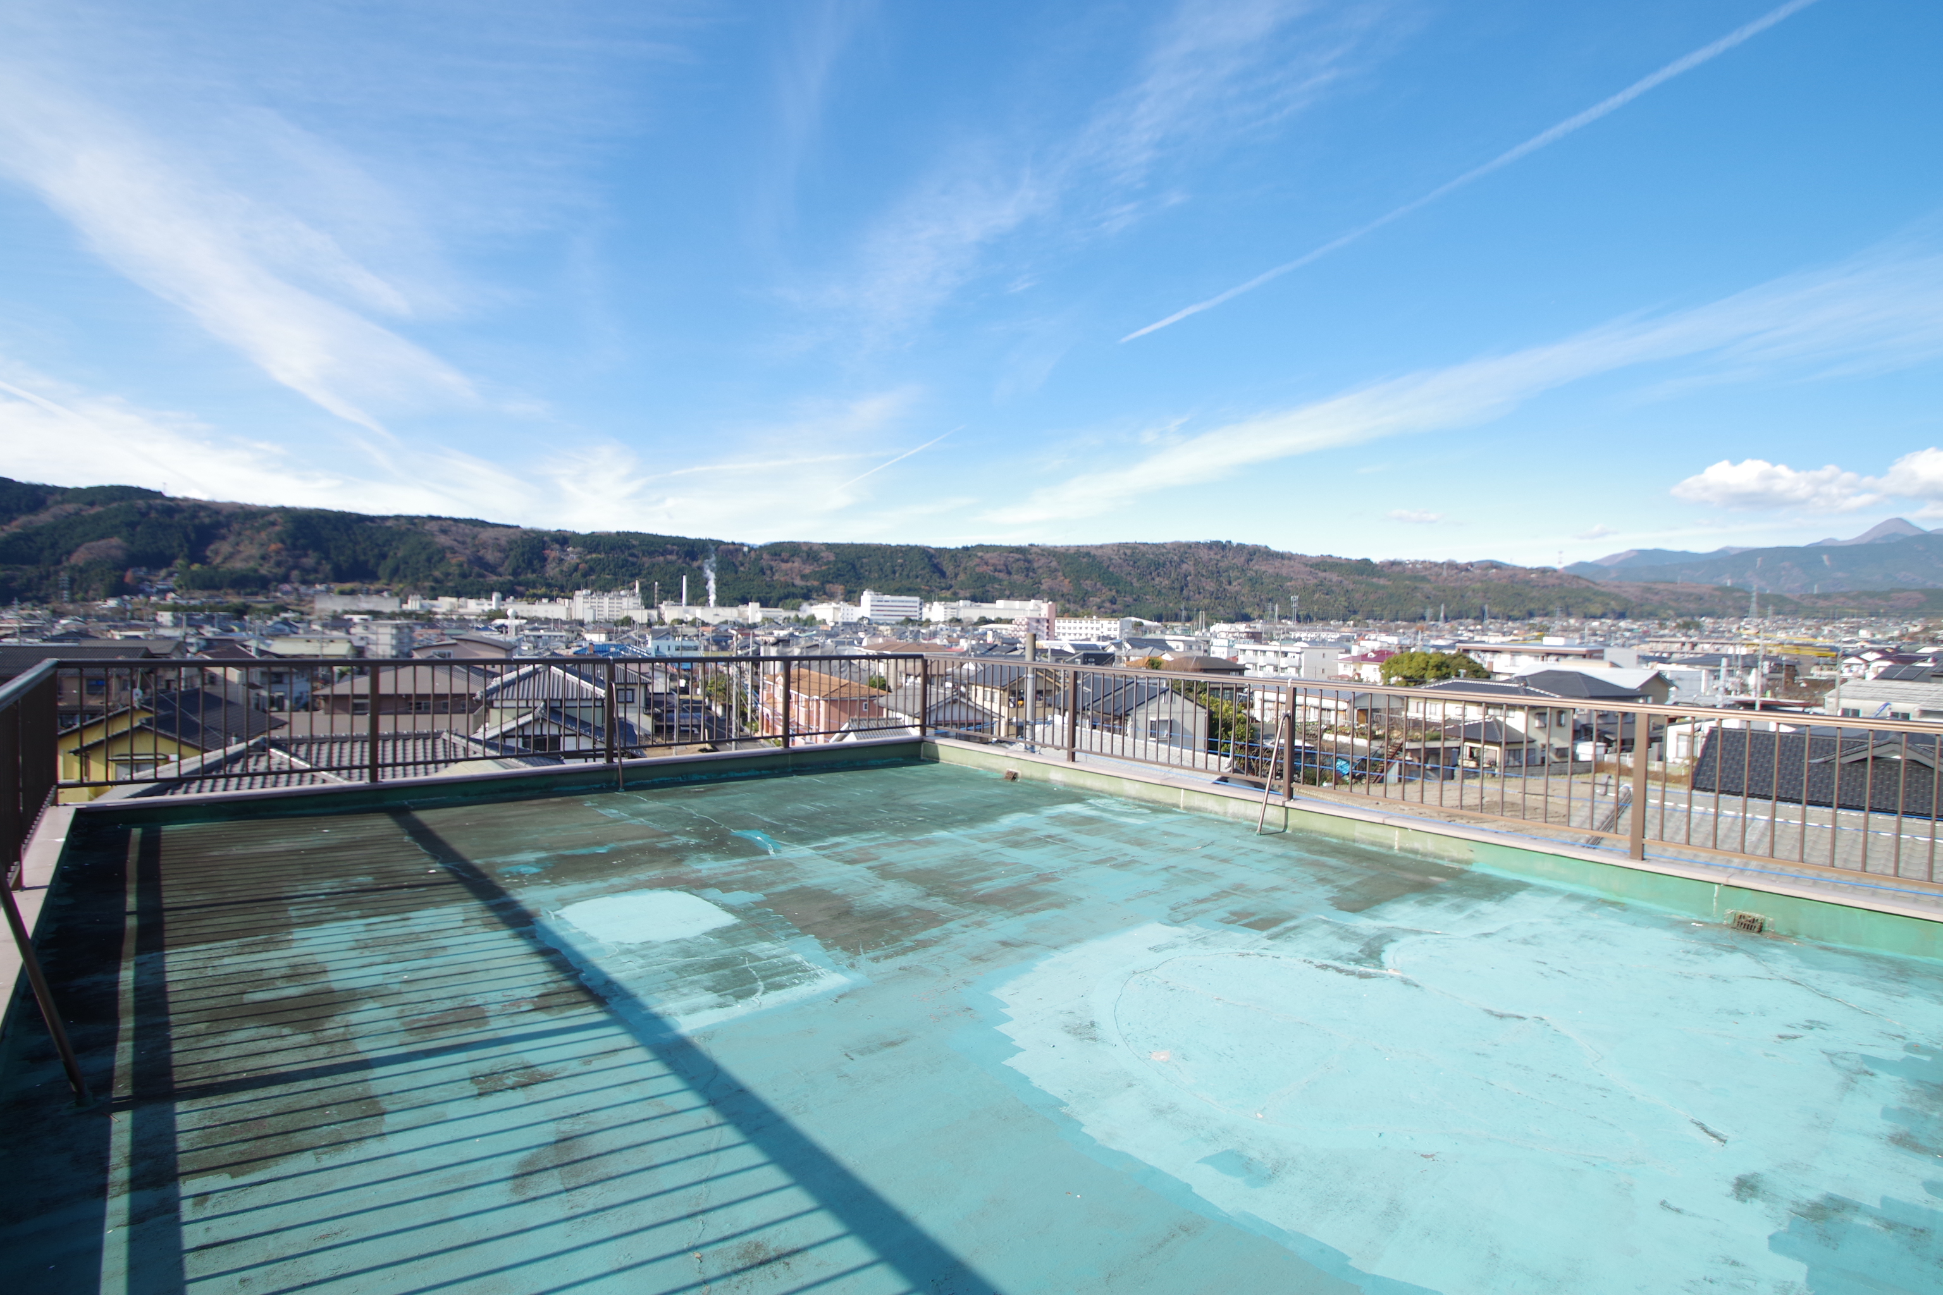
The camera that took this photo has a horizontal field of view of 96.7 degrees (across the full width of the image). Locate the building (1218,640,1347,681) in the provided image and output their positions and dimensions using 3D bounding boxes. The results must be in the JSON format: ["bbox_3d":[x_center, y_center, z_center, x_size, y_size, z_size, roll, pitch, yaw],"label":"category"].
[{"bbox_3d":[59.700,3.820,163.000,11.840,8.610,14.710,0,2,-33],"label":"building"}]

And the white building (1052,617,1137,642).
[{"bbox_3d":[59.850,-8.820,420.000,37.090,11.330,13.260,2,2,40],"label":"white building"}]

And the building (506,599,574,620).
[{"bbox_3d":[-380.260,-32.530,760.000,49.960,17.270,30.000,0,2,-20],"label":"building"}]

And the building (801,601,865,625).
[{"bbox_3d":[-112.230,-27.830,700.000,47.210,17.710,30.000,0,2,-20],"label":"building"}]

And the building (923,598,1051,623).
[{"bbox_3d":[12.350,-30.540,740.000,98.750,17.480,45.000,0,2,-20],"label":"building"}]

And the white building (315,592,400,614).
[{"bbox_3d":[-588.760,-41.340,830.000,62.780,17.100,25.000,0,2,-20],"label":"white building"}]

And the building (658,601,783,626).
[{"bbox_3d":[-214.820,-28.670,740.000,98.620,16.370,40.000,0,2,-20],"label":"building"}]

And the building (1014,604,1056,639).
[{"bbox_3d":[28.540,-10.970,392.000,9.300,18.100,20.480,3,2,42],"label":"building"}]

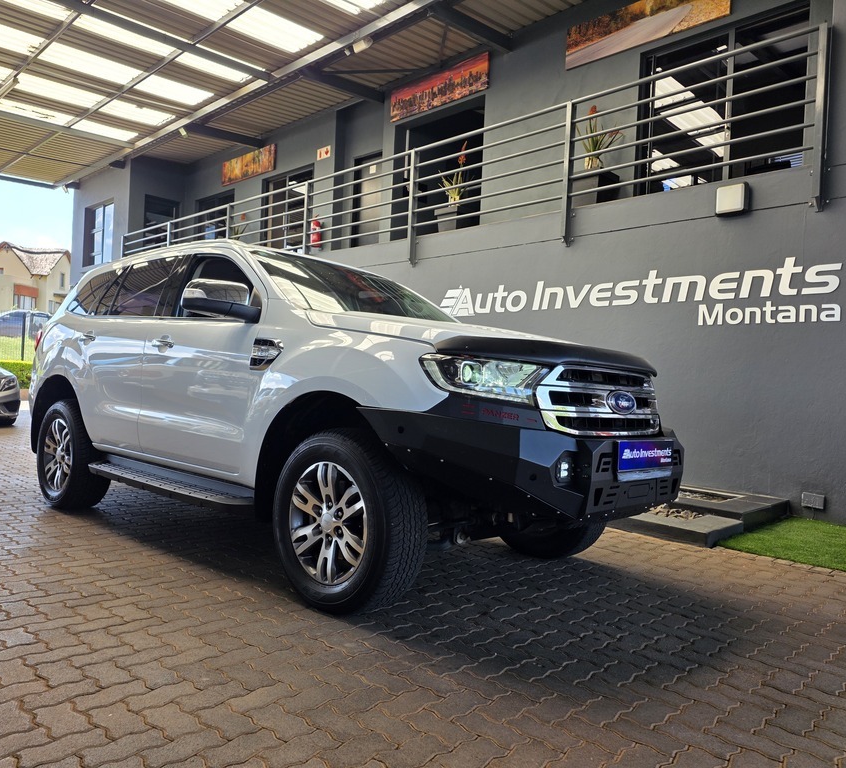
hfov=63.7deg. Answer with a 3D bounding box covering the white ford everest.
[{"bbox_3d":[-0.891,0.025,4.439,4.950,1.830,1.960,2,0,42],"label":"white ford everest"}]

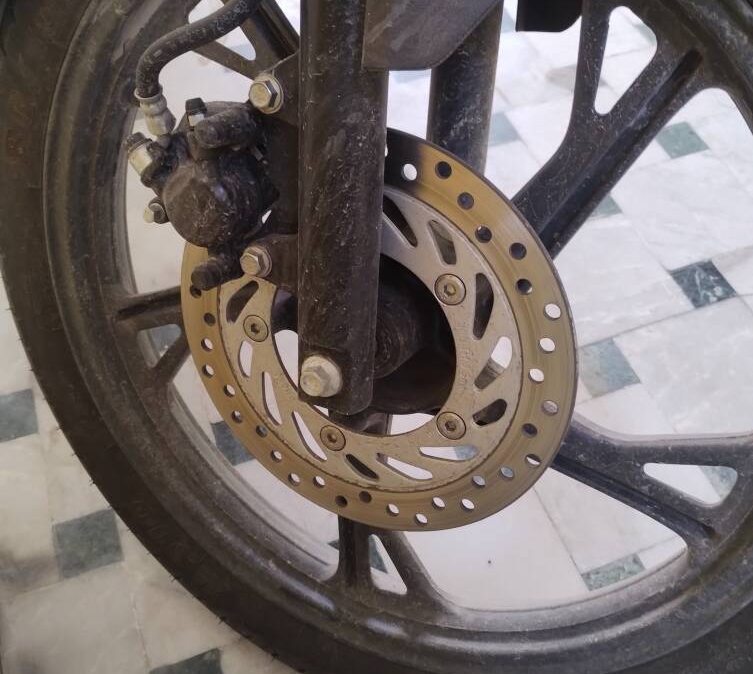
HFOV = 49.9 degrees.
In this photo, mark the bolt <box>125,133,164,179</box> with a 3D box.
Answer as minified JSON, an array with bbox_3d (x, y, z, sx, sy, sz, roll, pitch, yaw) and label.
[{"bbox_3d":[-0.123,-0.095,0.429,0.013,0.019,0.013,-27,38,-9],"label":"bolt"}]

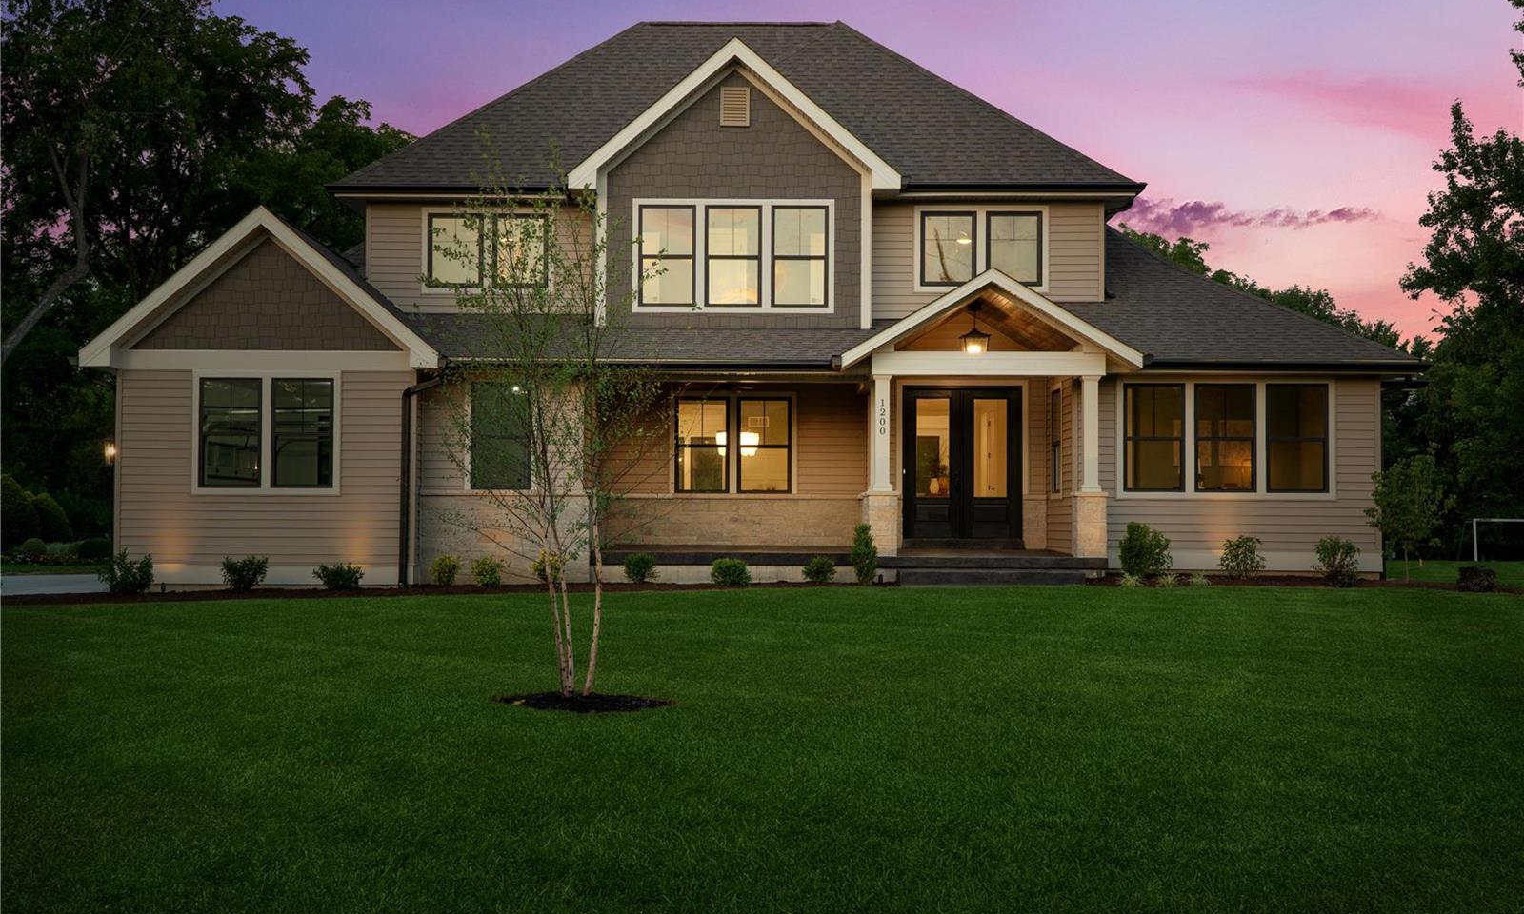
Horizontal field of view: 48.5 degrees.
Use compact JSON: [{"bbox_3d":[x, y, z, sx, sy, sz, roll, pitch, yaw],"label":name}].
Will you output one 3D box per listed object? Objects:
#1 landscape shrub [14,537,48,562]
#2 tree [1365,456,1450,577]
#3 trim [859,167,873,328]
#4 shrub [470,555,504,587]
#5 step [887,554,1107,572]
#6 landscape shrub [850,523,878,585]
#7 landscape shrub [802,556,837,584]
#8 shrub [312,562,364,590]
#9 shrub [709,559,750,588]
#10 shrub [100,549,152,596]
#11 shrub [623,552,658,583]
[{"bbox_3d":[-15.738,1.982,36.500,0.693,0.500,0.700,0,-1,1],"label":"landscape shrub"},{"bbox_3d":[9.375,0.883,24.500,1.224,1.834,1.200,0,-1,1],"label":"tree"},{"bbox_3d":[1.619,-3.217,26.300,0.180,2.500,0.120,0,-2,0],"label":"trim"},{"bbox_3d":[-3.952,1.645,24.350,0.454,0.466,0.450,0,-2,0],"label":"shrub"},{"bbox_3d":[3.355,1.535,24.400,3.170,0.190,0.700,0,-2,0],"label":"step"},{"bbox_3d":[1.461,1.382,24.150,0.391,0.879,0.400,0,-2,0],"label":"landscape shrub"},{"bbox_3d":[0.837,1.648,24.800,0.506,0.401,0.480,0,-1,1],"label":"landscape shrub"},{"bbox_3d":[-5.985,1.683,23.900,0.706,0.391,0.660,0,-2,0],"label":"shrub"},{"bbox_3d":[-0.451,1.675,24.450,0.576,0.411,0.550,0,-2,0],"label":"shrub"},{"bbox_3d":[-9.015,1.645,24.000,0.740,0.640,0.700,0,-2,0],"label":"shrub"},{"bbox_3d":[-1.775,1.627,24.800,0.480,0.448,0.460,0,-2,0],"label":"shrub"}]

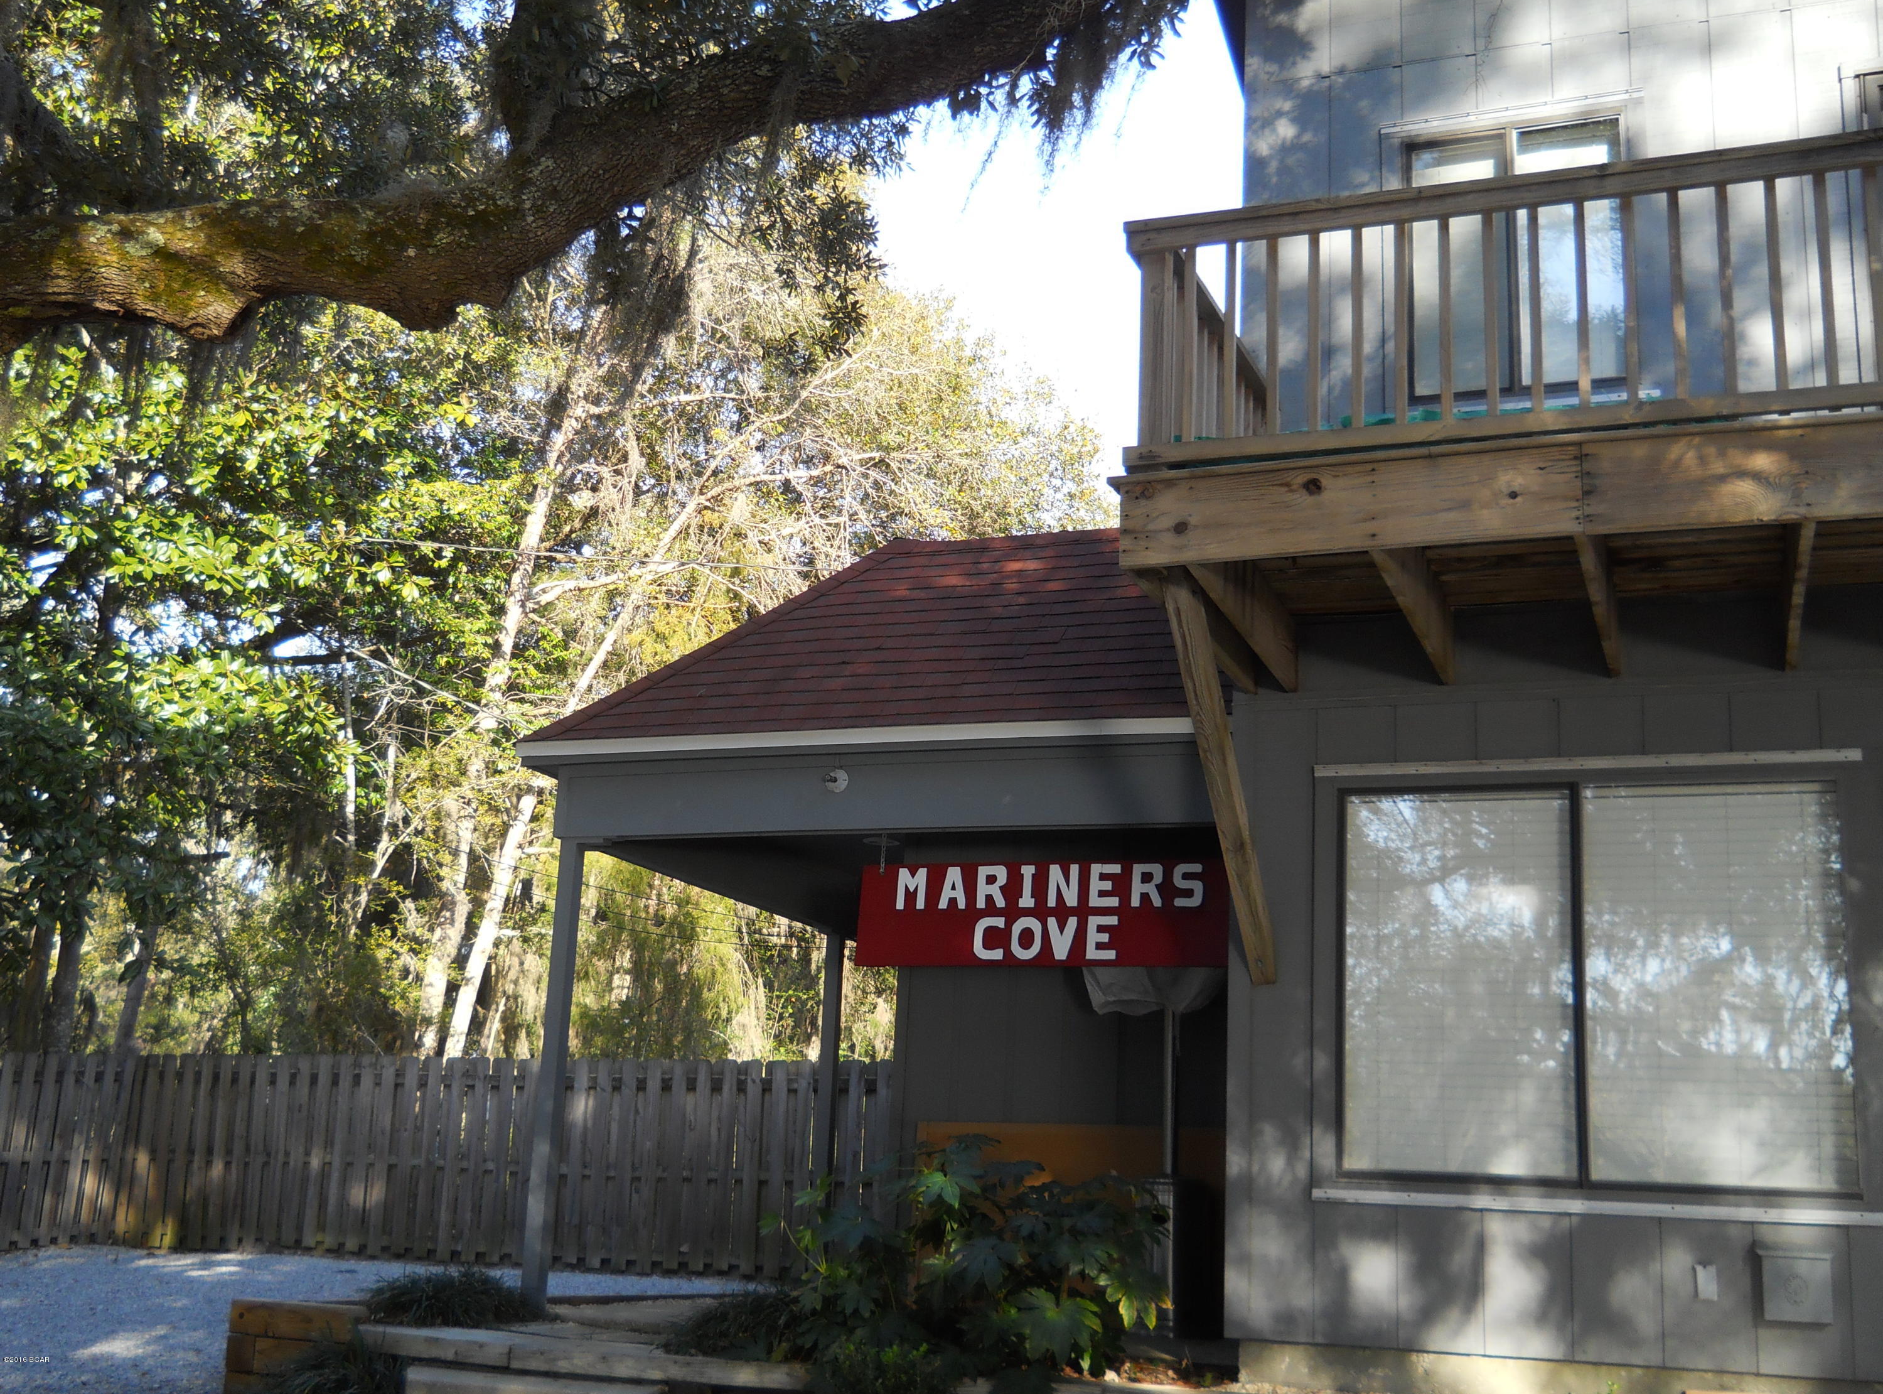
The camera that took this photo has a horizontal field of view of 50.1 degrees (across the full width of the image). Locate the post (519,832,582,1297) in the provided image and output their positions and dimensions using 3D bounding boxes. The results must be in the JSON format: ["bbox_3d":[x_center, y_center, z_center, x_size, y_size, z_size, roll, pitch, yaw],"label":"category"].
[{"bbox_3d":[-1.887,1.814,9.779,0.090,2.260,0.090,-3,-15,21],"label":"post"}]

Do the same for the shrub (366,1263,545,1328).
[{"bbox_3d":[-2.186,2.676,9.060,0.840,0.220,0.720,6,-14,-12],"label":"shrub"}]

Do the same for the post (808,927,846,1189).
[{"bbox_3d":[-0.731,2.598,12.758,0.090,2.240,0.090,-3,-15,21],"label":"post"}]

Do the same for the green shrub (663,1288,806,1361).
[{"bbox_3d":[-0.797,2.499,8.125,0.680,0.250,0.640,4,-14,-4],"label":"green shrub"}]

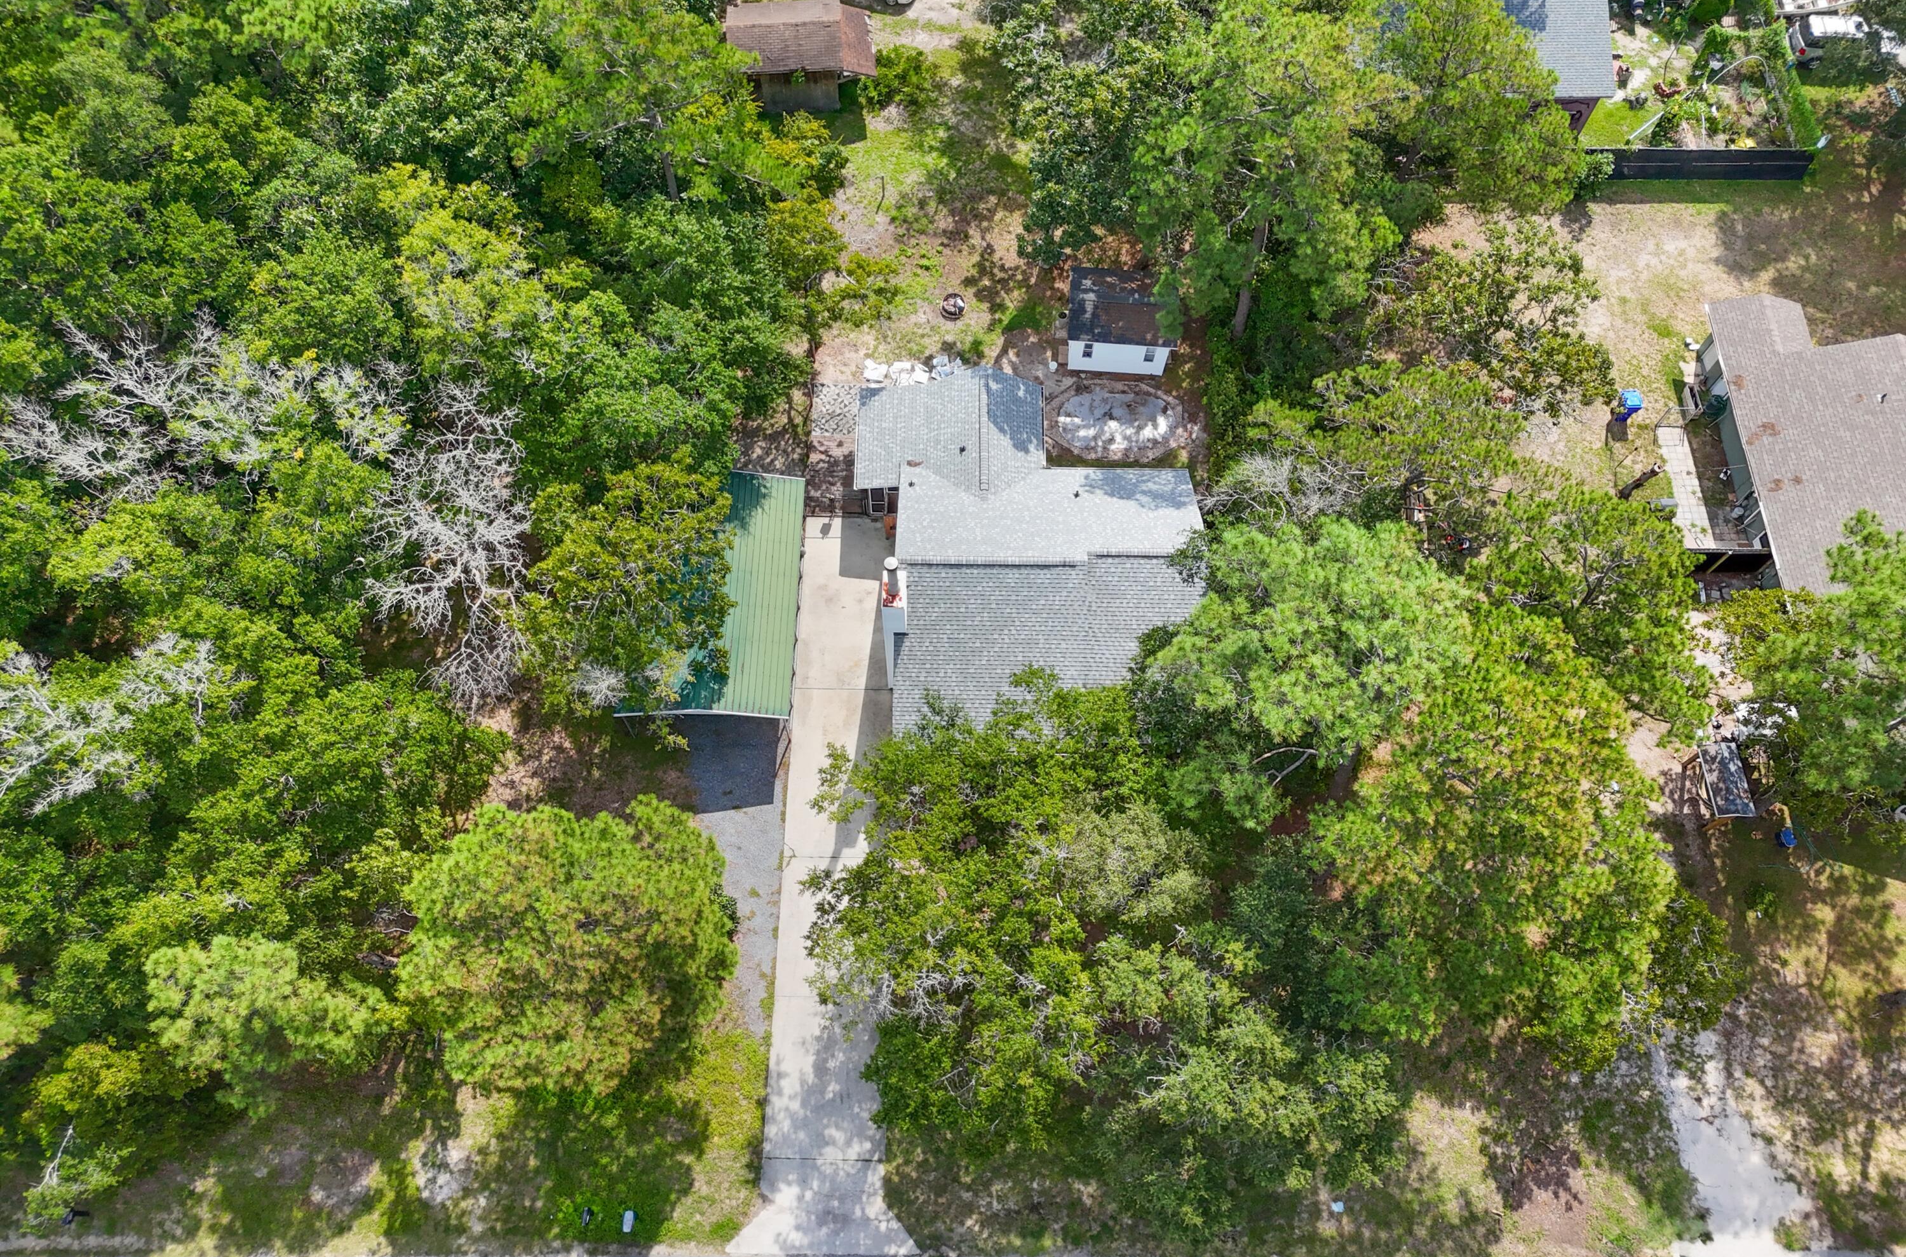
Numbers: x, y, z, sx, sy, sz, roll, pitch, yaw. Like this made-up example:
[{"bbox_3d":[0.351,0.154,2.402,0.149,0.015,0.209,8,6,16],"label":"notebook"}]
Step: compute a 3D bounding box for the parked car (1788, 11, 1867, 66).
[{"bbox_3d":[41.091,-26.920,60.625,4.800,1.730,1.870,4,64,1],"label":"parked car"}]

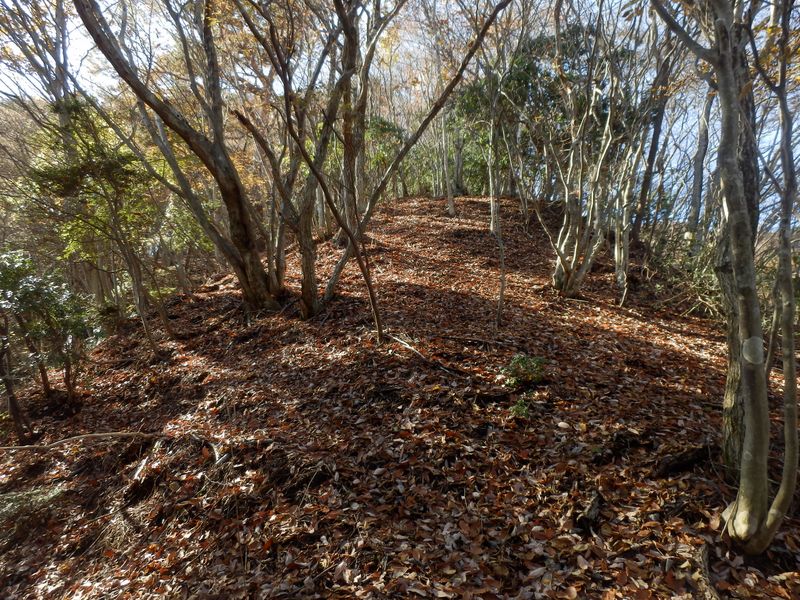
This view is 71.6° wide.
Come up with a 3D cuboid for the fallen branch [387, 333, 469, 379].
[{"bbox_3d":[0.225,0.540,5.680,0.140,0.080,1.650,-6,14,-26],"label":"fallen branch"}]

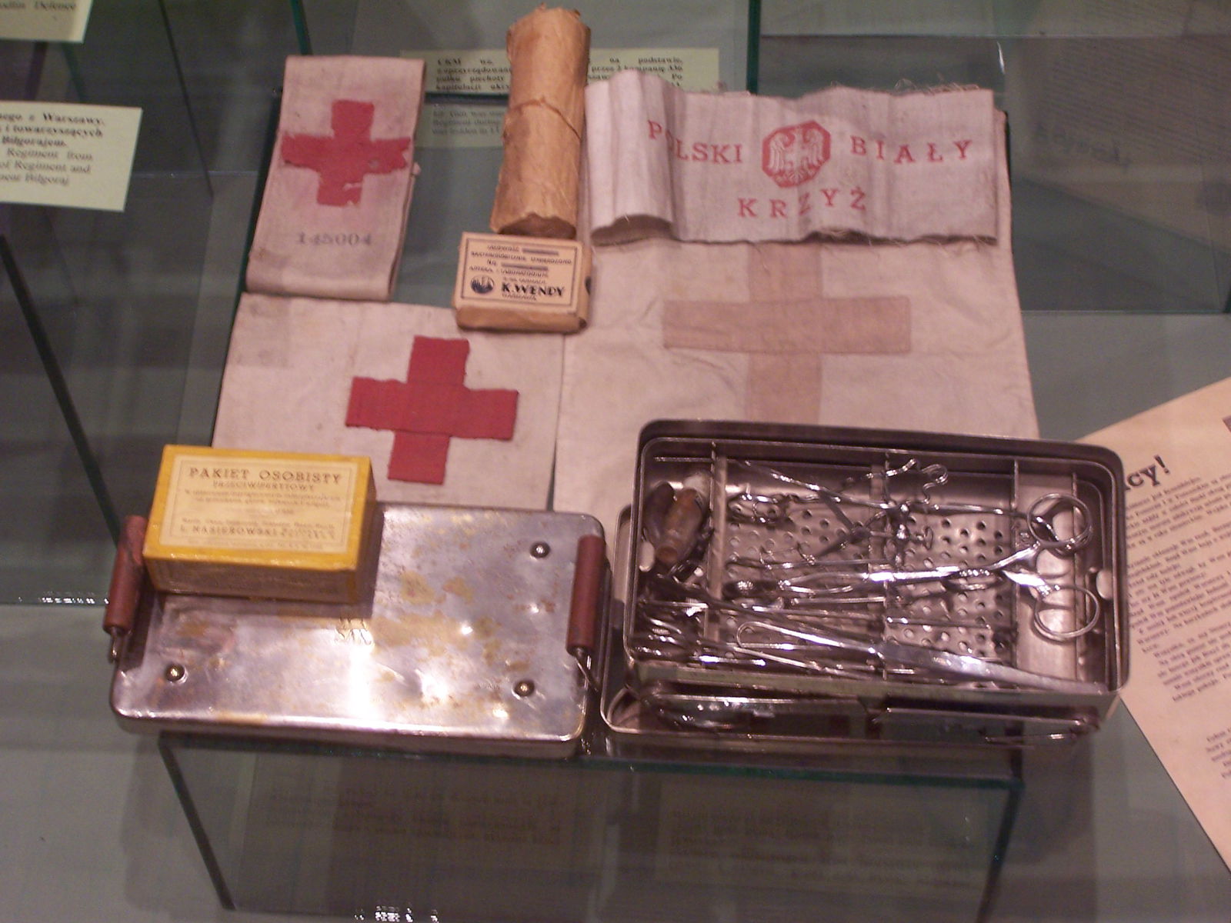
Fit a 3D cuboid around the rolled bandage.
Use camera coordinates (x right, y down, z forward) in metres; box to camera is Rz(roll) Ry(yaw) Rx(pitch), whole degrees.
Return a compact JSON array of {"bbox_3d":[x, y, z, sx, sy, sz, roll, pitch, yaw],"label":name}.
[{"bbox_3d":[-0.039,-0.175,1.416,0.044,0.044,0.143,2,57,2],"label":"rolled bandage"}]

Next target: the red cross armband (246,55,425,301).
[{"bbox_3d":[-0.146,-0.152,1.419,0.076,0.016,0.156,3,57,3],"label":"red cross armband"}]

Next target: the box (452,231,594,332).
[{"bbox_3d":[-0.048,-0.092,1.375,0.065,0.018,0.048,3,57,3],"label":"box"}]

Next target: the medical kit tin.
[{"bbox_3d":[-0.005,0.060,1.246,0.471,0.075,0.141,3,57,3],"label":"medical kit tin"}]

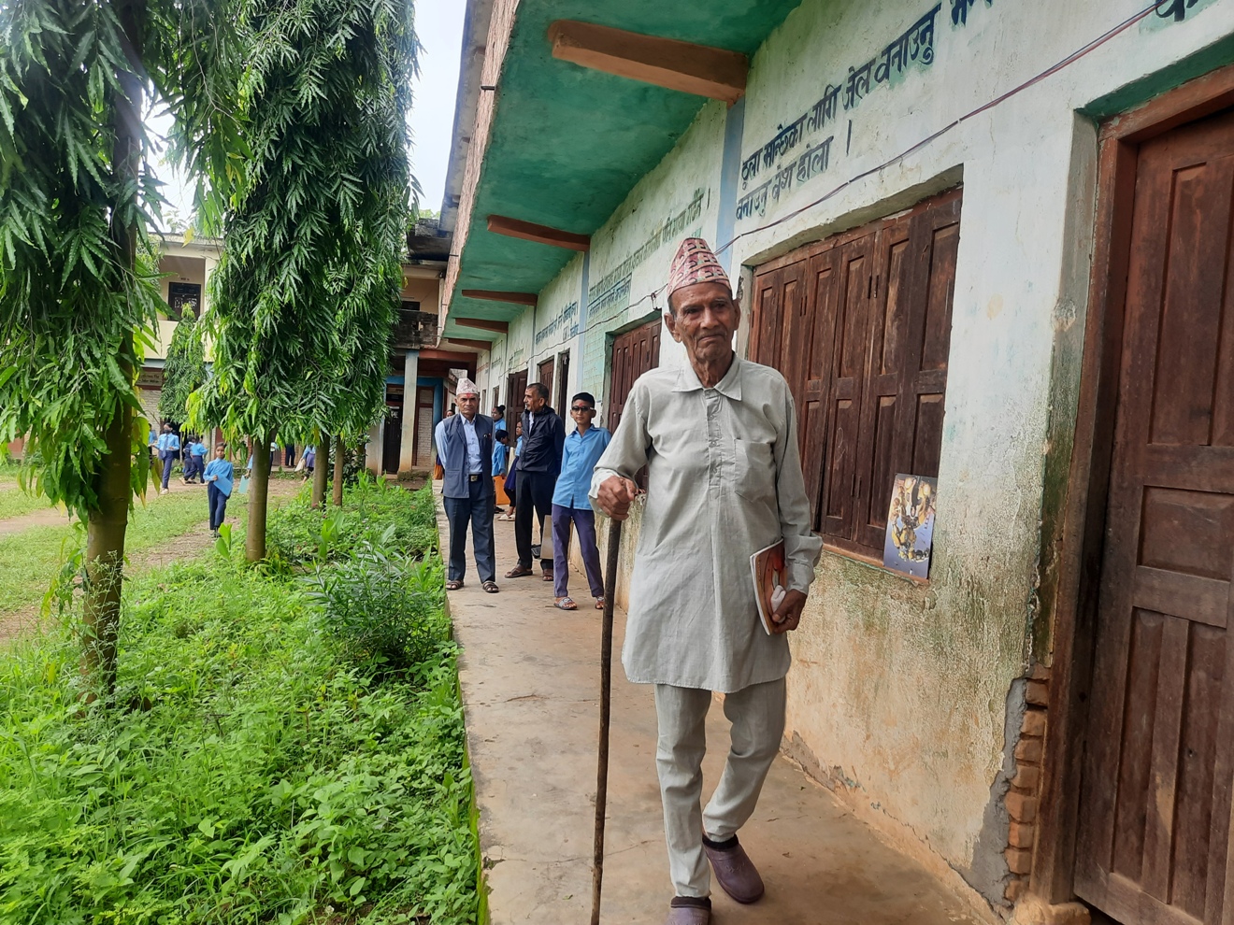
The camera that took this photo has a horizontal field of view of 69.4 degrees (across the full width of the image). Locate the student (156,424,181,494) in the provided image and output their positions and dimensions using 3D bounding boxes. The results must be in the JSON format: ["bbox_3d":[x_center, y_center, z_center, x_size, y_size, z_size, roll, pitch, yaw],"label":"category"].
[{"bbox_3d":[-9.064,-0.078,18.000,0.470,1.460,0.360,4,2,-7],"label":"student"}]

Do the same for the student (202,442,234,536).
[{"bbox_3d":[-5.585,0.385,12.500,0.410,1.310,0.280,3,2,-21],"label":"student"}]

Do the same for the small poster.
[{"bbox_3d":[0.922,0.195,2.790,0.012,0.305,0.240,7,1,-13],"label":"small poster"}]

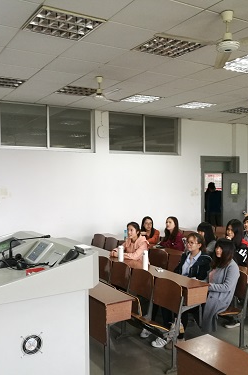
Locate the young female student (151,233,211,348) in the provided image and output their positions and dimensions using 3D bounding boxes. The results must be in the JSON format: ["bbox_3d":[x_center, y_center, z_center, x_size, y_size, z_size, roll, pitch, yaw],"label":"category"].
[{"bbox_3d":[0.653,1.112,4.355,0.760,1.170,0.480,-1,1,-34],"label":"young female student"}]

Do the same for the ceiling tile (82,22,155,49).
[{"bbox_3d":[-0.036,-1.496,3.865,0.600,0.020,0.600,-1,1,-30],"label":"ceiling tile"}]

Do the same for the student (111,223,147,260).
[{"bbox_3d":[0.059,1.132,5.613,0.700,1.200,0.460,-1,1,-38],"label":"student"}]

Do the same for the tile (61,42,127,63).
[{"bbox_3d":[-0.353,-1.542,4.440,0.600,0.020,0.600,-1,1,-31],"label":"tile"}]

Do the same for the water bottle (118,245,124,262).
[{"bbox_3d":[-0.034,0.873,5.193,0.070,0.230,0.070,-1,1,-31],"label":"water bottle"}]

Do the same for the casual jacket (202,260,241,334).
[{"bbox_3d":[1.016,1.193,4.403,0.480,0.800,0.420,-1,1,-31],"label":"casual jacket"}]

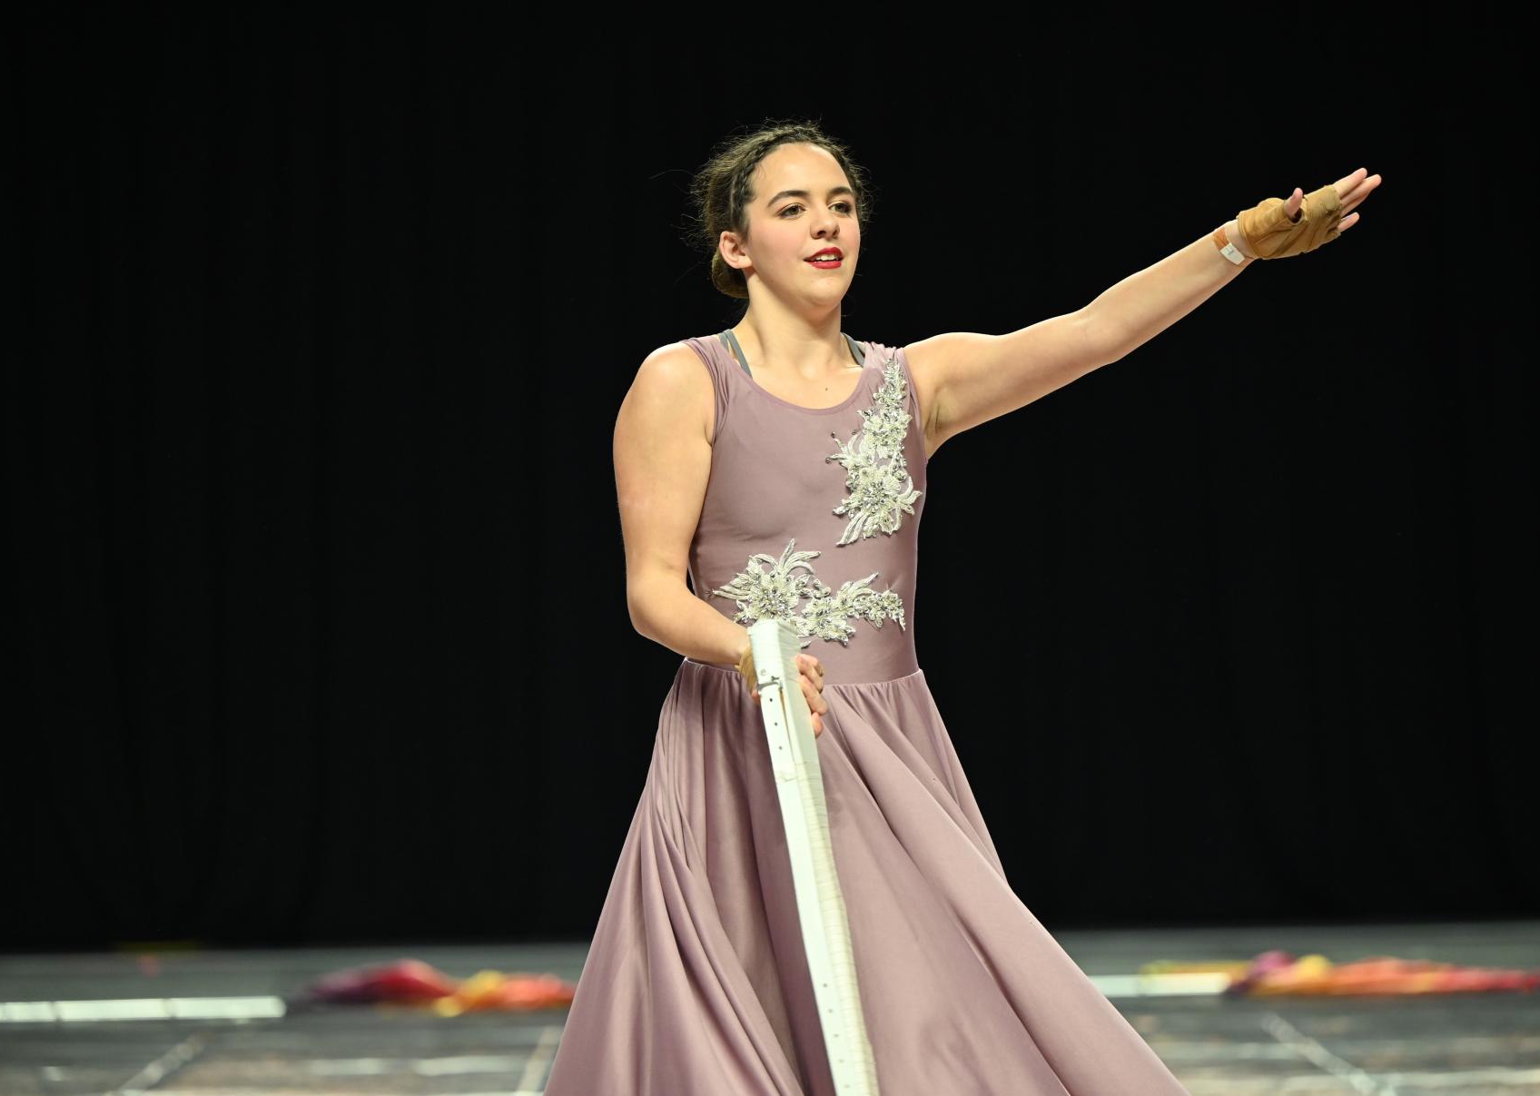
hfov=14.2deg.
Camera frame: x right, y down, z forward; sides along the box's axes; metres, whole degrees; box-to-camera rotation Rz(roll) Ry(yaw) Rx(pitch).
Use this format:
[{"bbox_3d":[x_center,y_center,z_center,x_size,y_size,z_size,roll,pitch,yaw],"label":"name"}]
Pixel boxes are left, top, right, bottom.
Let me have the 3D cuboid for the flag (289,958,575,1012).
[{"bbox_3d":[-0.856,1.151,16.200,0.820,0.130,0.360,-1,-1,0],"label":"flag"}]

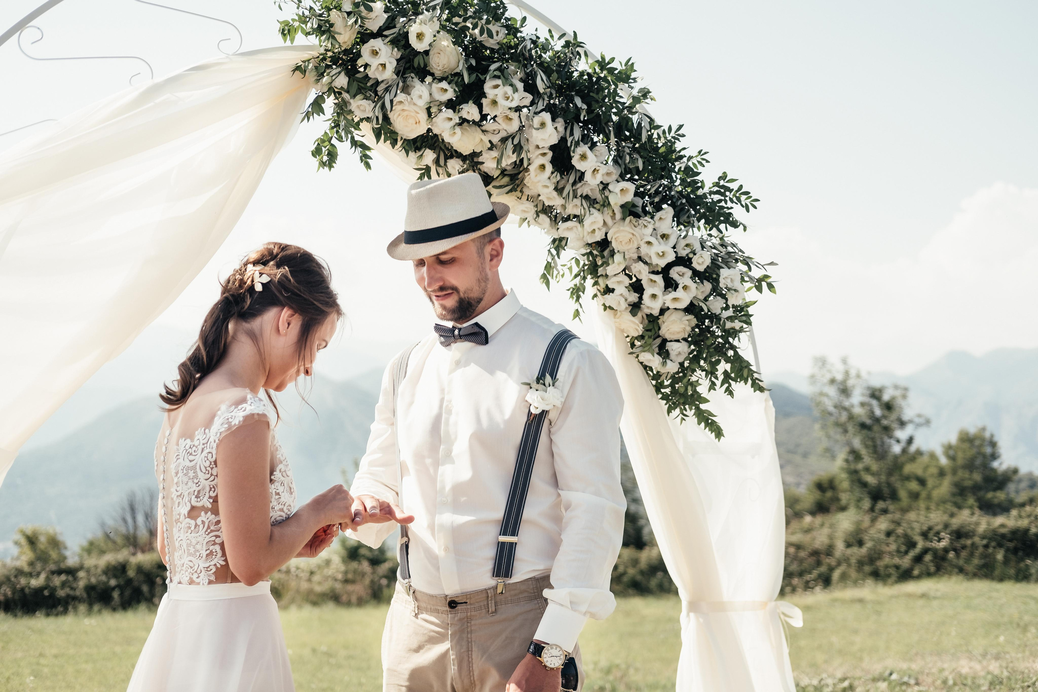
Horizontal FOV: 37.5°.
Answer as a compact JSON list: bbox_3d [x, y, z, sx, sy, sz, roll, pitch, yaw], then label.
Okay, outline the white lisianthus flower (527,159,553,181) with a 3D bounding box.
[{"bbox_3d":[0.050,-0.406,3.540,0.056,0.053,0.046,-1,18,12],"label":"white lisianthus flower"}]

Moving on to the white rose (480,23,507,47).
[{"bbox_3d":[-0.063,-0.722,3.550,0.066,0.058,0.050,0,6,-9],"label":"white rose"}]

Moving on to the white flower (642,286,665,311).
[{"bbox_3d":[0.302,-0.107,3.460,0.052,0.056,0.046,0,9,0],"label":"white flower"}]

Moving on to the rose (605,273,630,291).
[{"bbox_3d":[0.226,-0.146,3.500,0.056,0.046,0.046,0,30,0],"label":"rose"}]

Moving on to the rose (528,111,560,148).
[{"bbox_3d":[0.055,-0.481,3.400,0.072,0.081,0.065,0,-2,0],"label":"rose"}]

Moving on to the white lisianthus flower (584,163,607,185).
[{"bbox_3d":[0.179,-0.403,3.580,0.053,0.052,0.044,0,20,6],"label":"white lisianthus flower"}]

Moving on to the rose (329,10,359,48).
[{"bbox_3d":[-0.401,-0.728,3.500,0.063,0.081,0.066,0,-2,0],"label":"rose"}]

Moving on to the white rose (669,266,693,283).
[{"bbox_3d":[0.361,-0.159,3.400,0.052,0.038,0.046,0,-2,5],"label":"white rose"}]

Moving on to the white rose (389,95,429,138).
[{"bbox_3d":[-0.254,-0.524,3.500,0.091,0.097,0.075,0,12,-3],"label":"white rose"}]

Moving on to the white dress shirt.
[{"bbox_3d":[-0.059,0.228,2.820,0.520,0.670,0.370,-1,-3,28],"label":"white dress shirt"}]

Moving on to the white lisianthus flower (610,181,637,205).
[{"bbox_3d":[0.244,-0.358,3.580,0.056,0.055,0.047,1,20,-23],"label":"white lisianthus flower"}]

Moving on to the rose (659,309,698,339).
[{"bbox_3d":[0.360,-0.050,3.480,0.085,0.075,0.070,0,30,0],"label":"rose"}]

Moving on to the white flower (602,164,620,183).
[{"bbox_3d":[0.216,-0.406,3.600,0.048,0.047,0.042,0,18,6],"label":"white flower"}]

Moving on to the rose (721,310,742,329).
[{"bbox_3d":[0.494,-0.061,3.560,0.048,0.048,0.050,1,-2,-17],"label":"rose"}]

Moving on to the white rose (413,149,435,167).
[{"bbox_3d":[-0.219,-0.434,3.520,0.050,0.046,0.047,1,17,-26],"label":"white rose"}]

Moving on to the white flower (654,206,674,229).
[{"bbox_3d":[0.332,-0.294,3.500,0.047,0.056,0.045,0,-6,15],"label":"white flower"}]

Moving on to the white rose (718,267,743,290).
[{"bbox_3d":[0.473,-0.151,3.430,0.053,0.053,0.048,1,-2,-15],"label":"white rose"}]

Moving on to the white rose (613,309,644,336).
[{"bbox_3d":[0.252,-0.051,3.500,0.069,0.061,0.066,0,-2,-9],"label":"white rose"}]

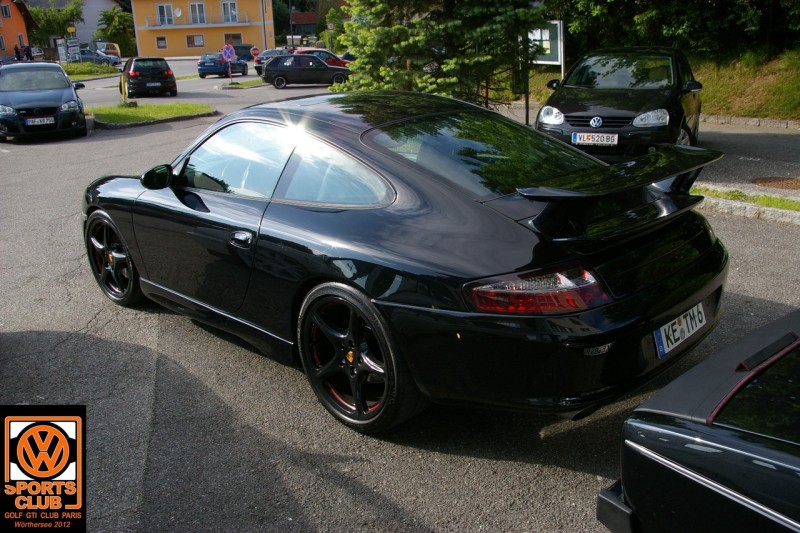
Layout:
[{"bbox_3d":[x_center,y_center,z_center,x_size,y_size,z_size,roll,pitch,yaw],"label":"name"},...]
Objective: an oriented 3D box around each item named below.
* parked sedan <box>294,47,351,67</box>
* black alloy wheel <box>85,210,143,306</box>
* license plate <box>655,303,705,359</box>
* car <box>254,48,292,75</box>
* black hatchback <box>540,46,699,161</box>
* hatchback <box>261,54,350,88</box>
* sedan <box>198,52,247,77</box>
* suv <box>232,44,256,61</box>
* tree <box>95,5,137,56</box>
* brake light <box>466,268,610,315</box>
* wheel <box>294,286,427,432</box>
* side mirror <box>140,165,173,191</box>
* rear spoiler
[{"bbox_3d":[-3.968,-10.897,36.675,4.000,1.460,1.700,-1,18,3],"label":"parked sedan"},{"bbox_3d":[-1.801,-0.075,4.535,0.645,0.645,0.230,12,23,39],"label":"black alloy wheel"},{"bbox_3d":[1.110,0.237,2.712,0.440,0.110,0.015,-19,7,-42],"label":"license plate"},{"bbox_3d":[-7.165,-12.131,40.814,1.700,1.410,4.300,-1,18,7],"label":"car"},{"bbox_3d":[3.200,-2.300,9.580,1.790,1.480,4.200,7,20,27],"label":"black hatchback"},{"bbox_3d":[-3.620,-8.200,28.750,3.950,1.370,1.650,-1,18,4],"label":"hatchback"},{"bbox_3d":[-10.655,-12.232,41.703,1.765,1.430,4.270,0,18,8],"label":"sedan"},{"bbox_3d":[-15.192,-20.662,66.654,1.800,1.620,4.300,-3,18,0],"label":"suv"},{"bbox_3d":[-28.187,-23.667,69.768,4.400,5.300,4.200,-2,18,0],"label":"tree"},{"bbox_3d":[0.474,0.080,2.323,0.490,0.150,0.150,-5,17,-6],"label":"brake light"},{"bbox_3d":[-0.133,0.346,2.936,0.640,0.640,0.280,14,24,43],"label":"wheel"},{"bbox_3d":[-1.278,-0.467,3.615,0.115,0.130,0.190,14,24,43],"label":"side mirror"},{"bbox_3d":[0.895,-0.280,2.750,0.320,0.270,1.260,14,24,43],"label":"rear spoiler"}]

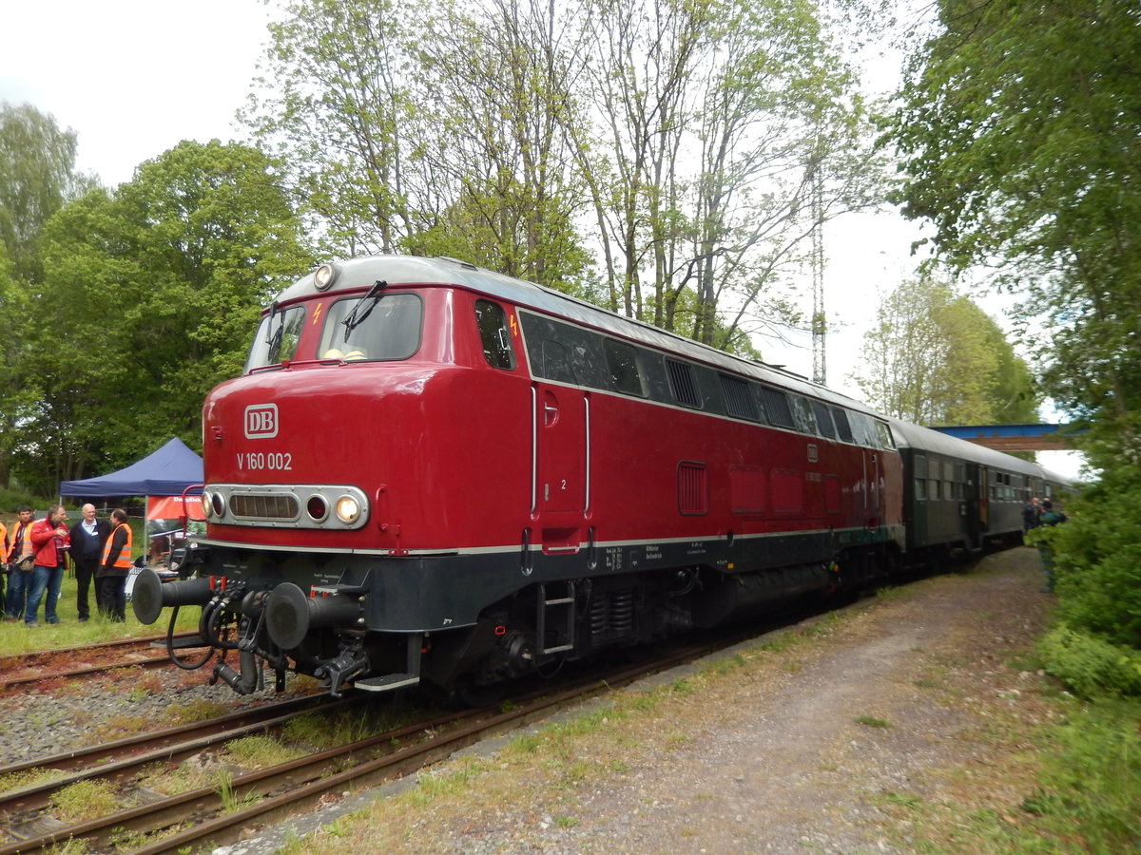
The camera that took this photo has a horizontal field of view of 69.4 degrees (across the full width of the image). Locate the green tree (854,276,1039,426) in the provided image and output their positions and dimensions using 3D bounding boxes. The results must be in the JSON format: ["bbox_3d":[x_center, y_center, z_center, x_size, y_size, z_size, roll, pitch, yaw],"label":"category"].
[{"bbox_3d":[30.188,-1.738,66.750,14.500,20.300,13.000,-2,-6,24],"label":"green tree"}]

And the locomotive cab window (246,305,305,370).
[{"bbox_3d":[-2.682,-0.813,7.498,0.080,0.530,0.880,23,-19,-40],"label":"locomotive cab window"}]

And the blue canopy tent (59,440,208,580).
[{"bbox_3d":[-7.596,1.760,16.045,3.000,3.140,3.000,-3,-6,34],"label":"blue canopy tent"}]

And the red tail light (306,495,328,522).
[{"bbox_3d":[-1.912,0.611,6.243,0.195,0.200,0.070,-2,-6,23],"label":"red tail light"}]

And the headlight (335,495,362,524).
[{"bbox_3d":[-1.653,0.605,6.136,0.205,0.210,0.080,-1,-6,20],"label":"headlight"}]

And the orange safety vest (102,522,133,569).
[{"bbox_3d":[-6.845,1.788,12.450,0.340,0.670,0.480,2,-5,-12],"label":"orange safety vest"}]

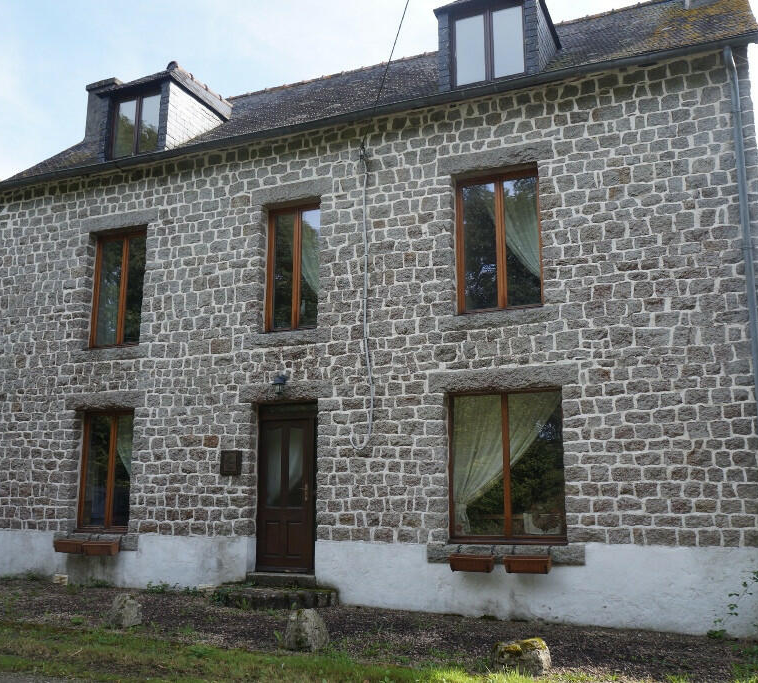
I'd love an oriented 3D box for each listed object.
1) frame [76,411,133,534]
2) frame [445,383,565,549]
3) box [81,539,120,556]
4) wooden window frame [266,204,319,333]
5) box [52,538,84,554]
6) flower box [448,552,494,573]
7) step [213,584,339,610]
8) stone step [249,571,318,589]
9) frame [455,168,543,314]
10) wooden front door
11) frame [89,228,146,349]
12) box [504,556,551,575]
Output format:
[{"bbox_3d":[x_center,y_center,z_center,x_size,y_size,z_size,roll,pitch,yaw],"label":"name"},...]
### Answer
[{"bbox_3d":[-4.172,2.033,12.013,1.180,1.860,0.100,-4,-12,22],"label":"frame"},{"bbox_3d":[1.607,1.569,9.664,1.470,1.910,0.110,-4,-12,22],"label":"frame"},{"bbox_3d":[-4.167,3.122,11.530,0.570,0.165,0.180,-4,-12,22],"label":"box"},{"bbox_3d":[-1.201,-1.083,11.370,0.990,1.900,0.100,-4,-12,22],"label":"wooden window frame"},{"bbox_3d":[-4.686,3.143,11.740,0.570,0.165,0.180,-4,-12,22],"label":"box"},{"bbox_3d":[1.137,2.673,9.306,0.520,0.170,0.180,-4,-12,22],"label":"flower box"},{"bbox_3d":[-1.400,3.412,10.266,1.730,0.220,0.380,-4,-12,22],"label":"step"},{"bbox_3d":[-1.291,3.301,10.616,1.060,0.160,0.300,-4,-12,22],"label":"stone step"},{"bbox_3d":[1.649,-1.335,10.403,1.190,1.920,0.090,-4,-12,22],"label":"frame"},{"bbox_3d":[-1.285,2.152,10.975,0.980,2.210,0.080,-4,-12,22],"label":"wooden front door"},{"bbox_3d":[-4.169,-0.863,12.574,1.200,1.900,0.100,-4,-12,22],"label":"frame"},{"bbox_3d":[1.751,2.625,9.057,0.520,0.170,0.180,-4,-12,22],"label":"box"}]

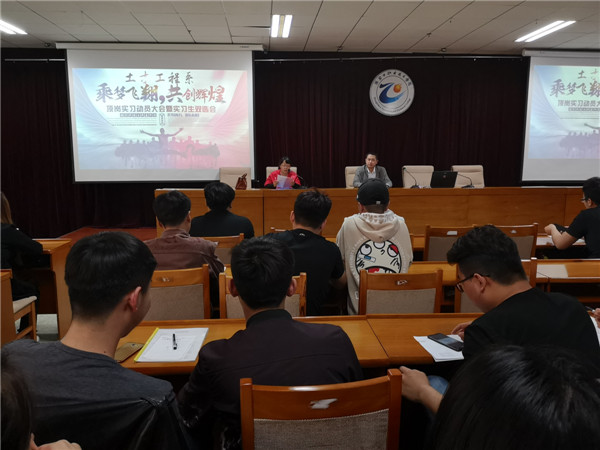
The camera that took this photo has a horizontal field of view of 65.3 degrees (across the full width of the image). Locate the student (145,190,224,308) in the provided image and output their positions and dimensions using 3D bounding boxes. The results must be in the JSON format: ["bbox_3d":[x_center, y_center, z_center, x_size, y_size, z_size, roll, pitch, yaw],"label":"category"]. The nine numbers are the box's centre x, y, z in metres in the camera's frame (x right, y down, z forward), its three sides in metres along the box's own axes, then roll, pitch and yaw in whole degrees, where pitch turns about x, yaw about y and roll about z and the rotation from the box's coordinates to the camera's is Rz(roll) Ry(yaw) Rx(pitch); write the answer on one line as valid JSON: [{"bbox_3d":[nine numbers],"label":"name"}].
[{"bbox_3d":[-0.661,0.450,2.648,0.500,1.297,0.720,-1,8,-4],"label":"student"}]

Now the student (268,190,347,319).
[{"bbox_3d":[0.031,0.444,2.660,0.480,1.304,0.720,-1,8,-4],"label":"student"}]

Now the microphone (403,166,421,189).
[{"bbox_3d":[1.655,-0.697,6.946,0.130,0.290,0.260,-4,9,-28],"label":"microphone"}]

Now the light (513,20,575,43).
[{"bbox_3d":[3.622,-2.883,6.958,0.280,0.080,1.200,-1,8,-4],"label":"light"}]

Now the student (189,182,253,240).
[{"bbox_3d":[-0.572,0.318,3.609,0.480,1.285,0.720,-1,8,-4],"label":"student"}]

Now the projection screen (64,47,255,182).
[{"bbox_3d":[-2.249,-1.778,7.627,2.980,2.160,0.080,-1,8,-4],"label":"projection screen"}]

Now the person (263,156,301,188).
[{"bbox_3d":[-0.249,-0.419,7.114,0.540,1.215,0.700,-1,8,-4],"label":"person"}]

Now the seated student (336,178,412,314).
[{"bbox_3d":[0.406,0.401,2.784,0.480,1.353,0.720,-1,8,-4],"label":"seated student"}]

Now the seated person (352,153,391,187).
[{"bbox_3d":[1.111,-0.465,7.212,0.570,1.275,0.700,-1,8,-4],"label":"seated person"}]

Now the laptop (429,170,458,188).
[{"bbox_3d":[2.149,-0.674,6.957,0.375,0.240,0.300,-1,8,-4],"label":"laptop"}]

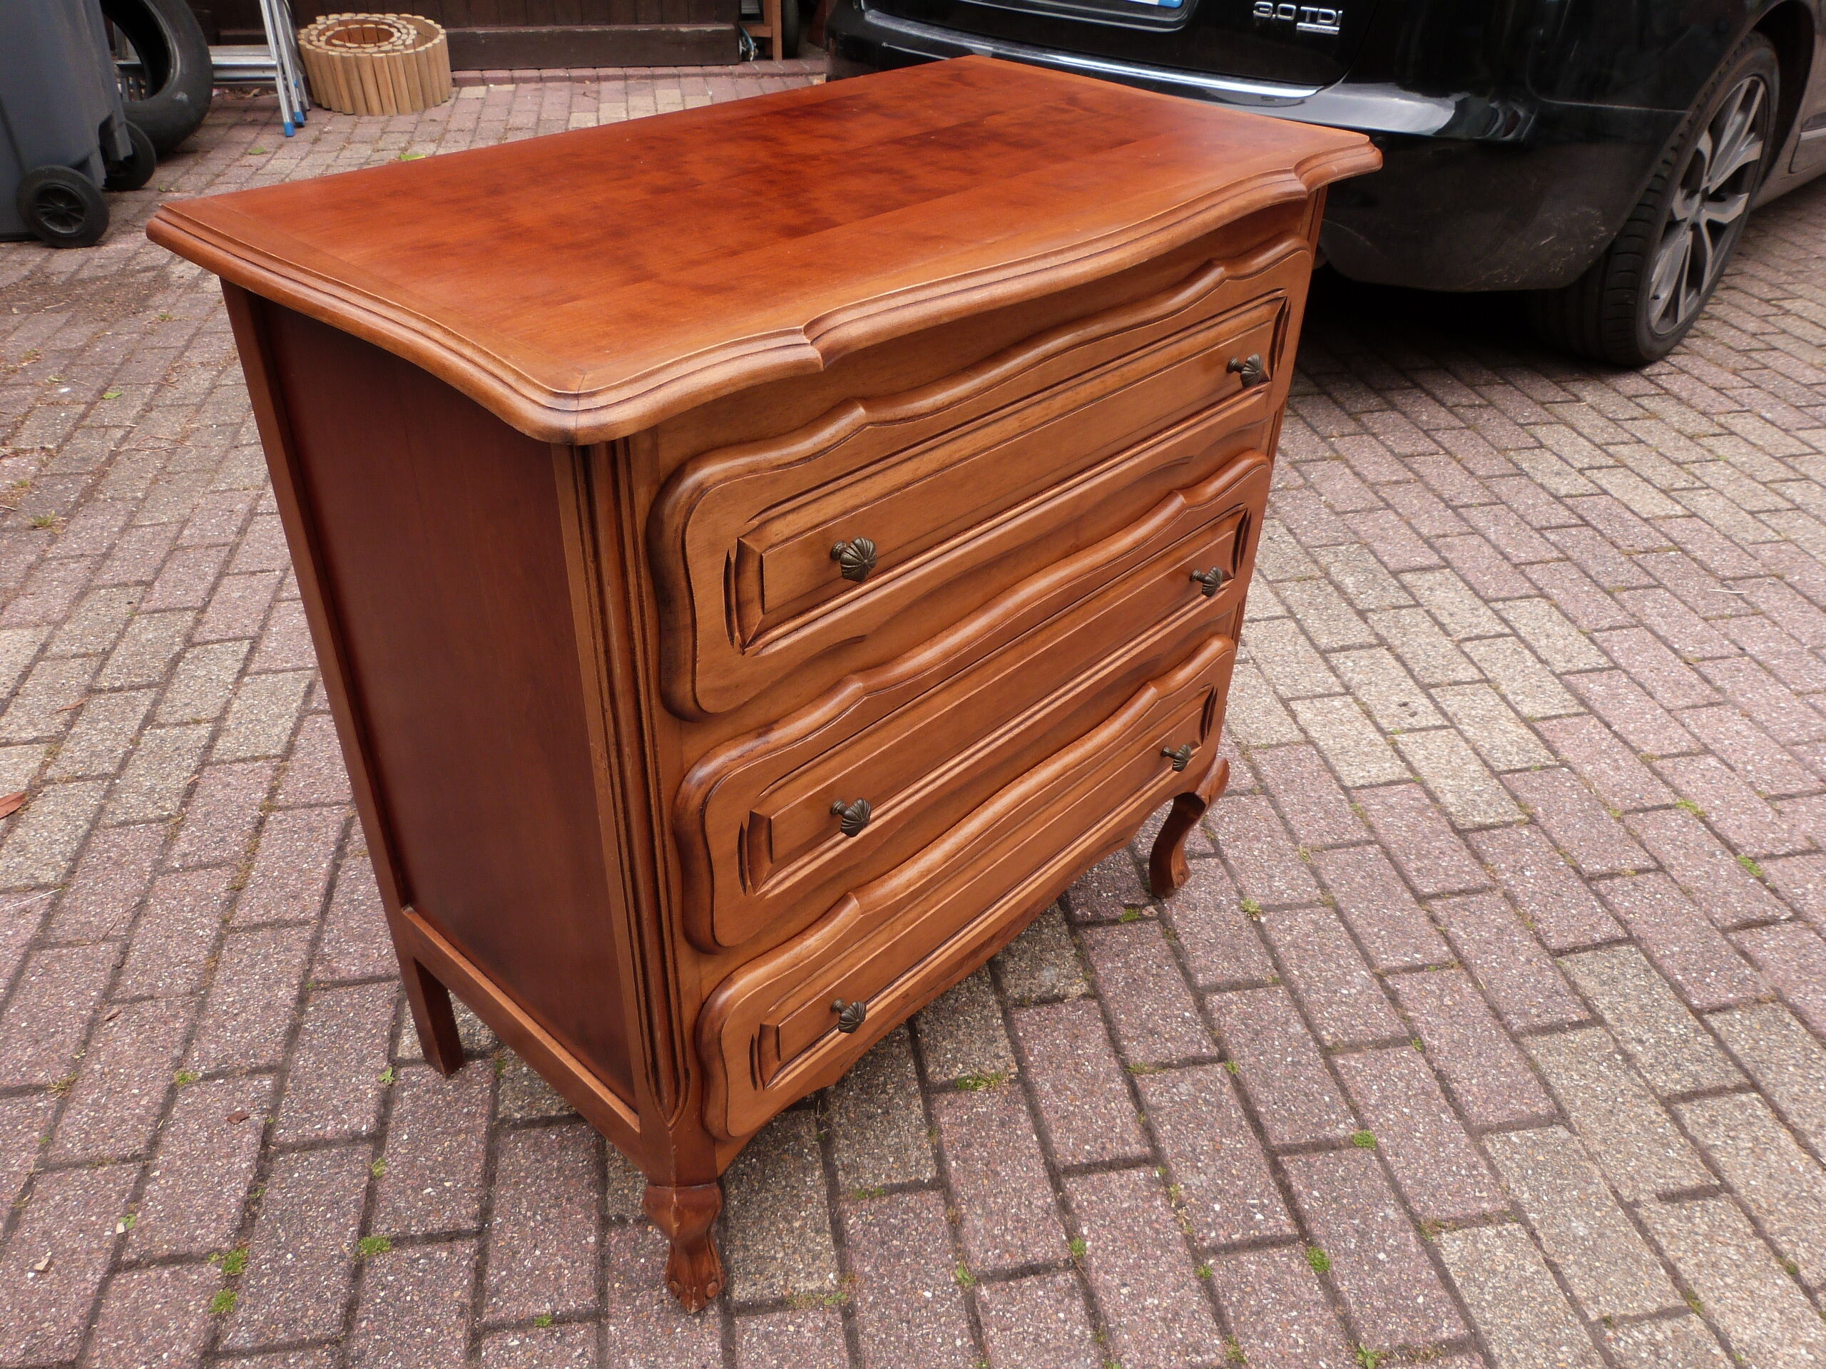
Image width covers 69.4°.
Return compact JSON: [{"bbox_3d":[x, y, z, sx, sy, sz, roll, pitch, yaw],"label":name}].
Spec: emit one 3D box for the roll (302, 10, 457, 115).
[{"bbox_3d":[-1.908,-2.221,4.710,0.500,0.200,0.510,2,39,-2],"label":"roll"}]

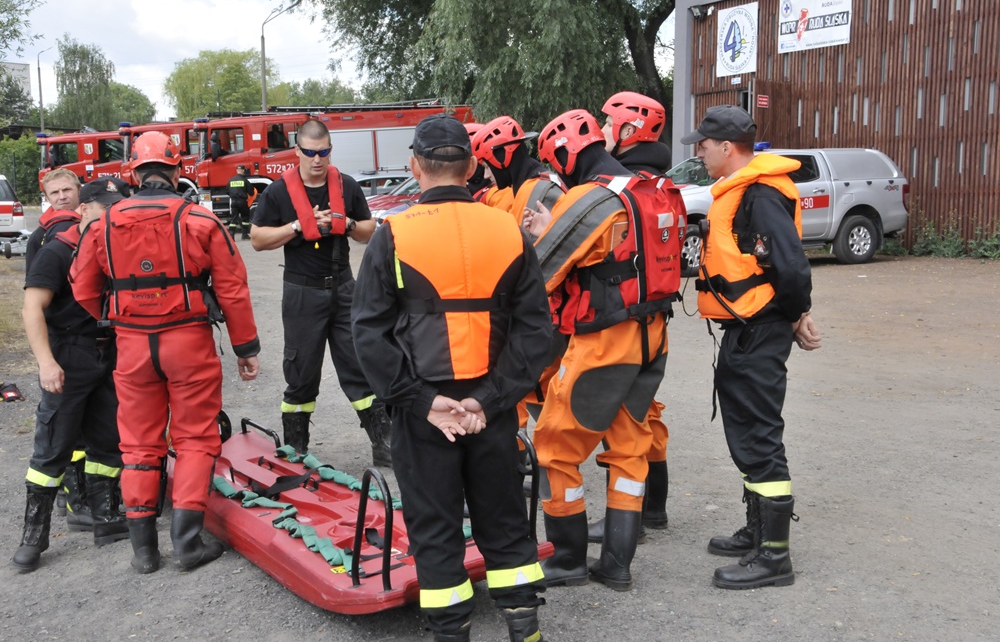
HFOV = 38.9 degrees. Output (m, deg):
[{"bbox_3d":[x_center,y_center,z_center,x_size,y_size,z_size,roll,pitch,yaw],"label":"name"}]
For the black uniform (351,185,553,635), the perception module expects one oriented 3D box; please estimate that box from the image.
[{"bbox_3d":[-0.144,0.234,4.200,0.600,1.300,0.420,-1,6,-7],"label":"black uniform"}]

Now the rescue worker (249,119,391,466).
[{"bbox_3d":[-0.968,-0.154,7.678,0.750,1.830,0.500,-1,7,-6],"label":"rescue worker"}]

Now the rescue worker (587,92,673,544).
[{"bbox_3d":[0.586,-0.012,6.073,0.580,1.890,0.560,2,7,16],"label":"rescue worker"}]

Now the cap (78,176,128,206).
[{"bbox_3d":[-1.649,-0.536,5.900,0.265,0.135,0.180,24,18,28],"label":"cap"}]

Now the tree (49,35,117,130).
[{"bbox_3d":[-30.320,-15.380,103.915,5.200,11.400,5.200,0,7,0],"label":"tree"}]

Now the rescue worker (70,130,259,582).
[{"bbox_3d":[-1.348,0.114,5.720,0.680,1.740,0.460,-1,6,-6],"label":"rescue worker"}]

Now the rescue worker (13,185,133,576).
[{"bbox_3d":[-1.740,0.173,5.863,0.530,1.610,0.600,5,8,37],"label":"rescue worker"}]

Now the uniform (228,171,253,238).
[{"bbox_3d":[-6.248,-2.785,34.000,0.600,1.550,0.450,0,6,3],"label":"uniform"}]

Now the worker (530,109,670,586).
[{"bbox_3d":[0.398,0.108,5.400,0.600,1.820,0.570,4,8,31],"label":"worker"}]

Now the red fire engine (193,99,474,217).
[{"bbox_3d":[-4.253,-4.067,37.322,7.500,3.200,2.500,-5,8,-13],"label":"red fire engine"}]

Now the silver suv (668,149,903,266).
[{"bbox_3d":[3.810,-1.760,21.800,5.350,1.850,1.870,-4,8,-30],"label":"silver suv"}]

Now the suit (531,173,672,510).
[{"bbox_3d":[0.385,0.092,5.420,0.500,1.260,0.520,4,8,38],"label":"suit"}]

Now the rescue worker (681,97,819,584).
[{"bbox_3d":[0.984,0.070,5.580,0.520,1.820,0.540,-1,6,-2],"label":"rescue worker"}]

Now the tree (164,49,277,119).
[{"bbox_3d":[-15.804,-10.915,80.000,6.200,8.600,6.200,0,6,0],"label":"tree"}]

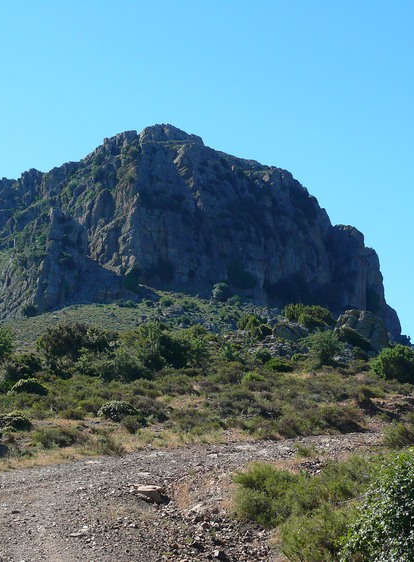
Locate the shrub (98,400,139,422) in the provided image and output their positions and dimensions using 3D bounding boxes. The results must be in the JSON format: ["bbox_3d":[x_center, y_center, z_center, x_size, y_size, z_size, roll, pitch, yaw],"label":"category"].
[{"bbox_3d":[-2.216,3.268,32.000,0.972,0.540,0.894,0,-4,0],"label":"shrub"}]

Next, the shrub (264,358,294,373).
[{"bbox_3d":[3.177,3.703,56.000,1.275,0.601,1.173,0,-4,0],"label":"shrub"}]

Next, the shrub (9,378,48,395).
[{"bbox_3d":[-5.834,3.484,42.000,1.211,0.548,1.115,0,-4,0],"label":"shrub"}]

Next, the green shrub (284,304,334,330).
[{"bbox_3d":[7.620,2.713,95.000,3.606,1.894,3.317,0,-4,0],"label":"green shrub"}]

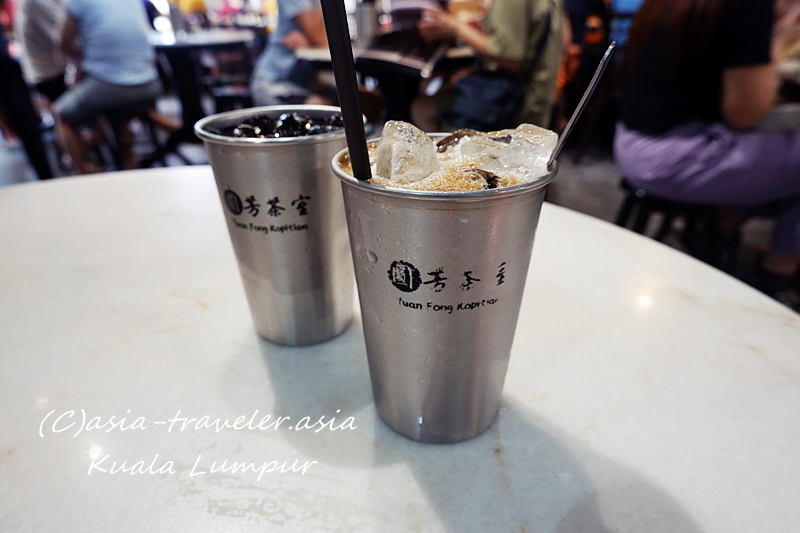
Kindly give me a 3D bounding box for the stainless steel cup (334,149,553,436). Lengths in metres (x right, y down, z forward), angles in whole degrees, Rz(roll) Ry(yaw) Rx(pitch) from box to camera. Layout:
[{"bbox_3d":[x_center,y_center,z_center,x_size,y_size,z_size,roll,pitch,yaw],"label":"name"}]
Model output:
[{"bbox_3d":[0.018,0.012,0.228,0.089,0.123,0.089,-1,25,0],"label":"stainless steel cup"}]

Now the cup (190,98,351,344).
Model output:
[{"bbox_3d":[-0.060,-0.022,0.294,0.089,0.123,0.089,-1,25,0],"label":"cup"}]

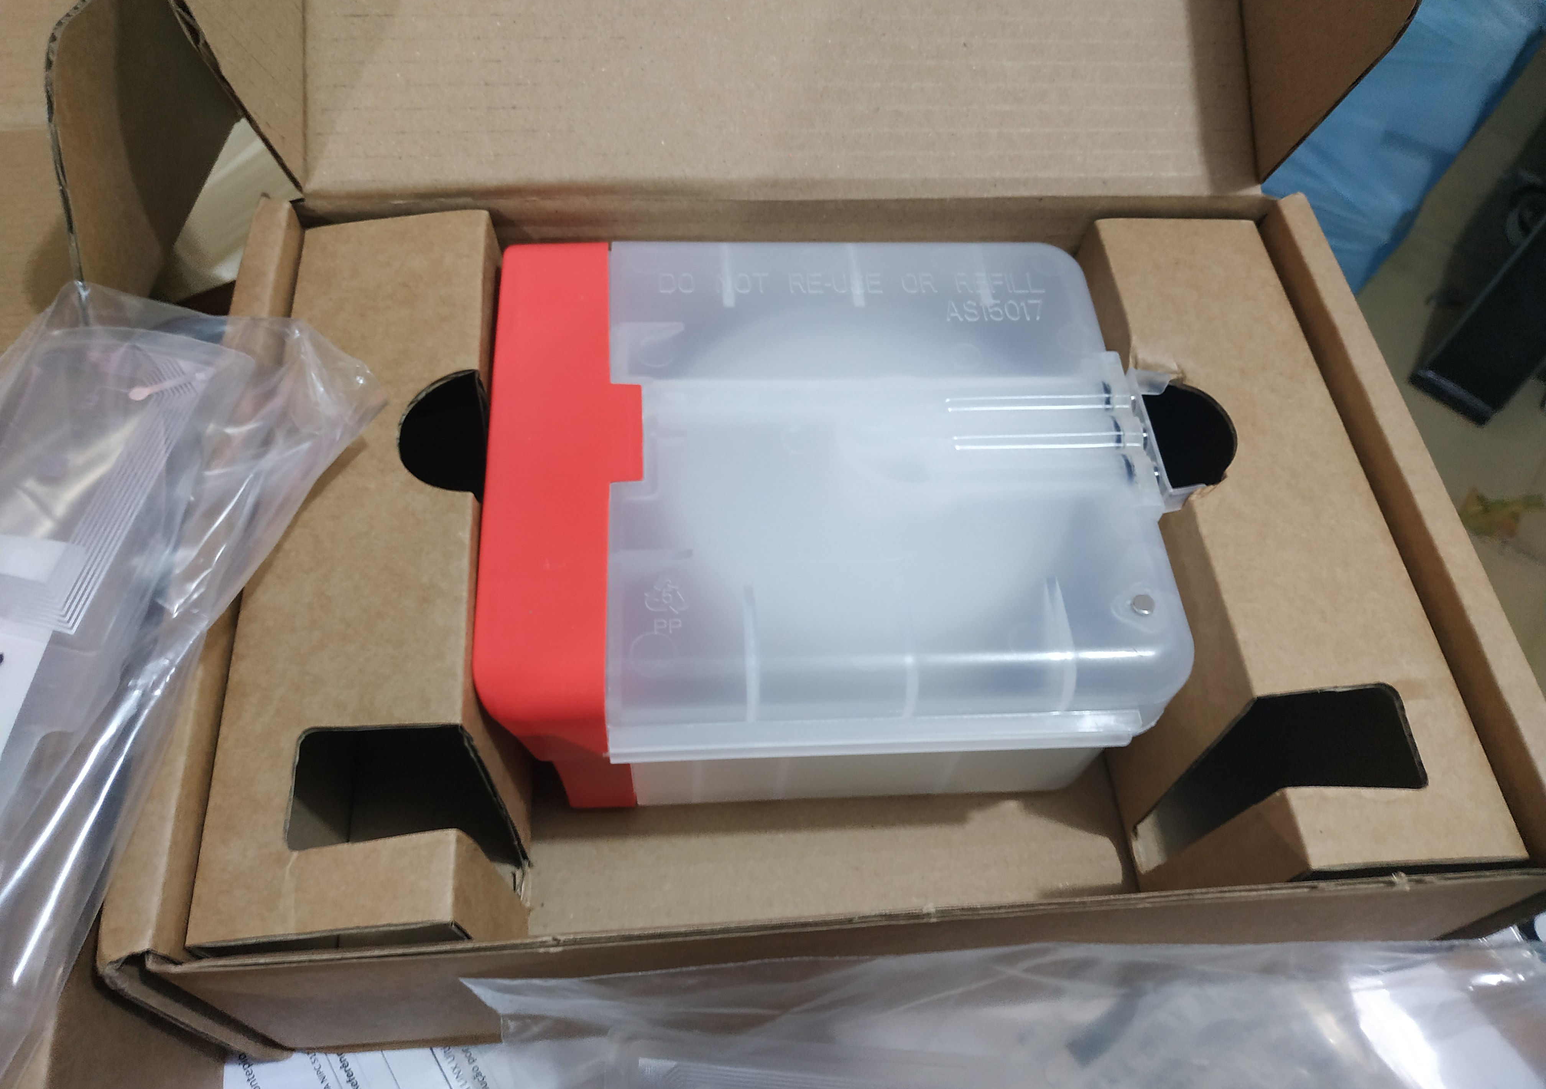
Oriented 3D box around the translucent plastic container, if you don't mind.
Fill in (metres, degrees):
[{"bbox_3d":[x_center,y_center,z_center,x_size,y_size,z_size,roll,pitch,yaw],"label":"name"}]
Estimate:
[{"bbox_3d":[0.012,-0.004,0.294,0.165,0.088,0.137,-2,60,-5],"label":"translucent plastic container"}]

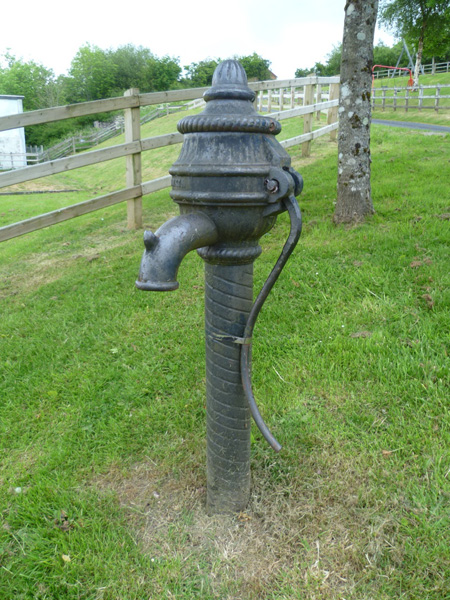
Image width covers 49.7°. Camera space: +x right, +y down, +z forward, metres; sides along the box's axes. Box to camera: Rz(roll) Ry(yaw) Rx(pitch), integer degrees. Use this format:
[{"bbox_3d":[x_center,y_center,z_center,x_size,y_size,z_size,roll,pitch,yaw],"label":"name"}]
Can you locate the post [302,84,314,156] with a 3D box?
[{"bbox_3d":[1.245,-2.726,7.252,0.100,1.120,0.100,7,13,29],"label":"post"}]

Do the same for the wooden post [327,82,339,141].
[{"bbox_3d":[1.935,-3.410,8.695,0.100,1.080,0.100,7,13,29],"label":"wooden post"}]

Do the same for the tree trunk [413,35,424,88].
[{"bbox_3d":[10.540,-13.029,26.433,0.500,2.830,0.450,0,12,0],"label":"tree trunk"}]

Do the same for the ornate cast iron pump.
[{"bbox_3d":[-0.003,0.017,1.449,0.500,1.402,0.480,-9,14,-37],"label":"ornate cast iron pump"}]

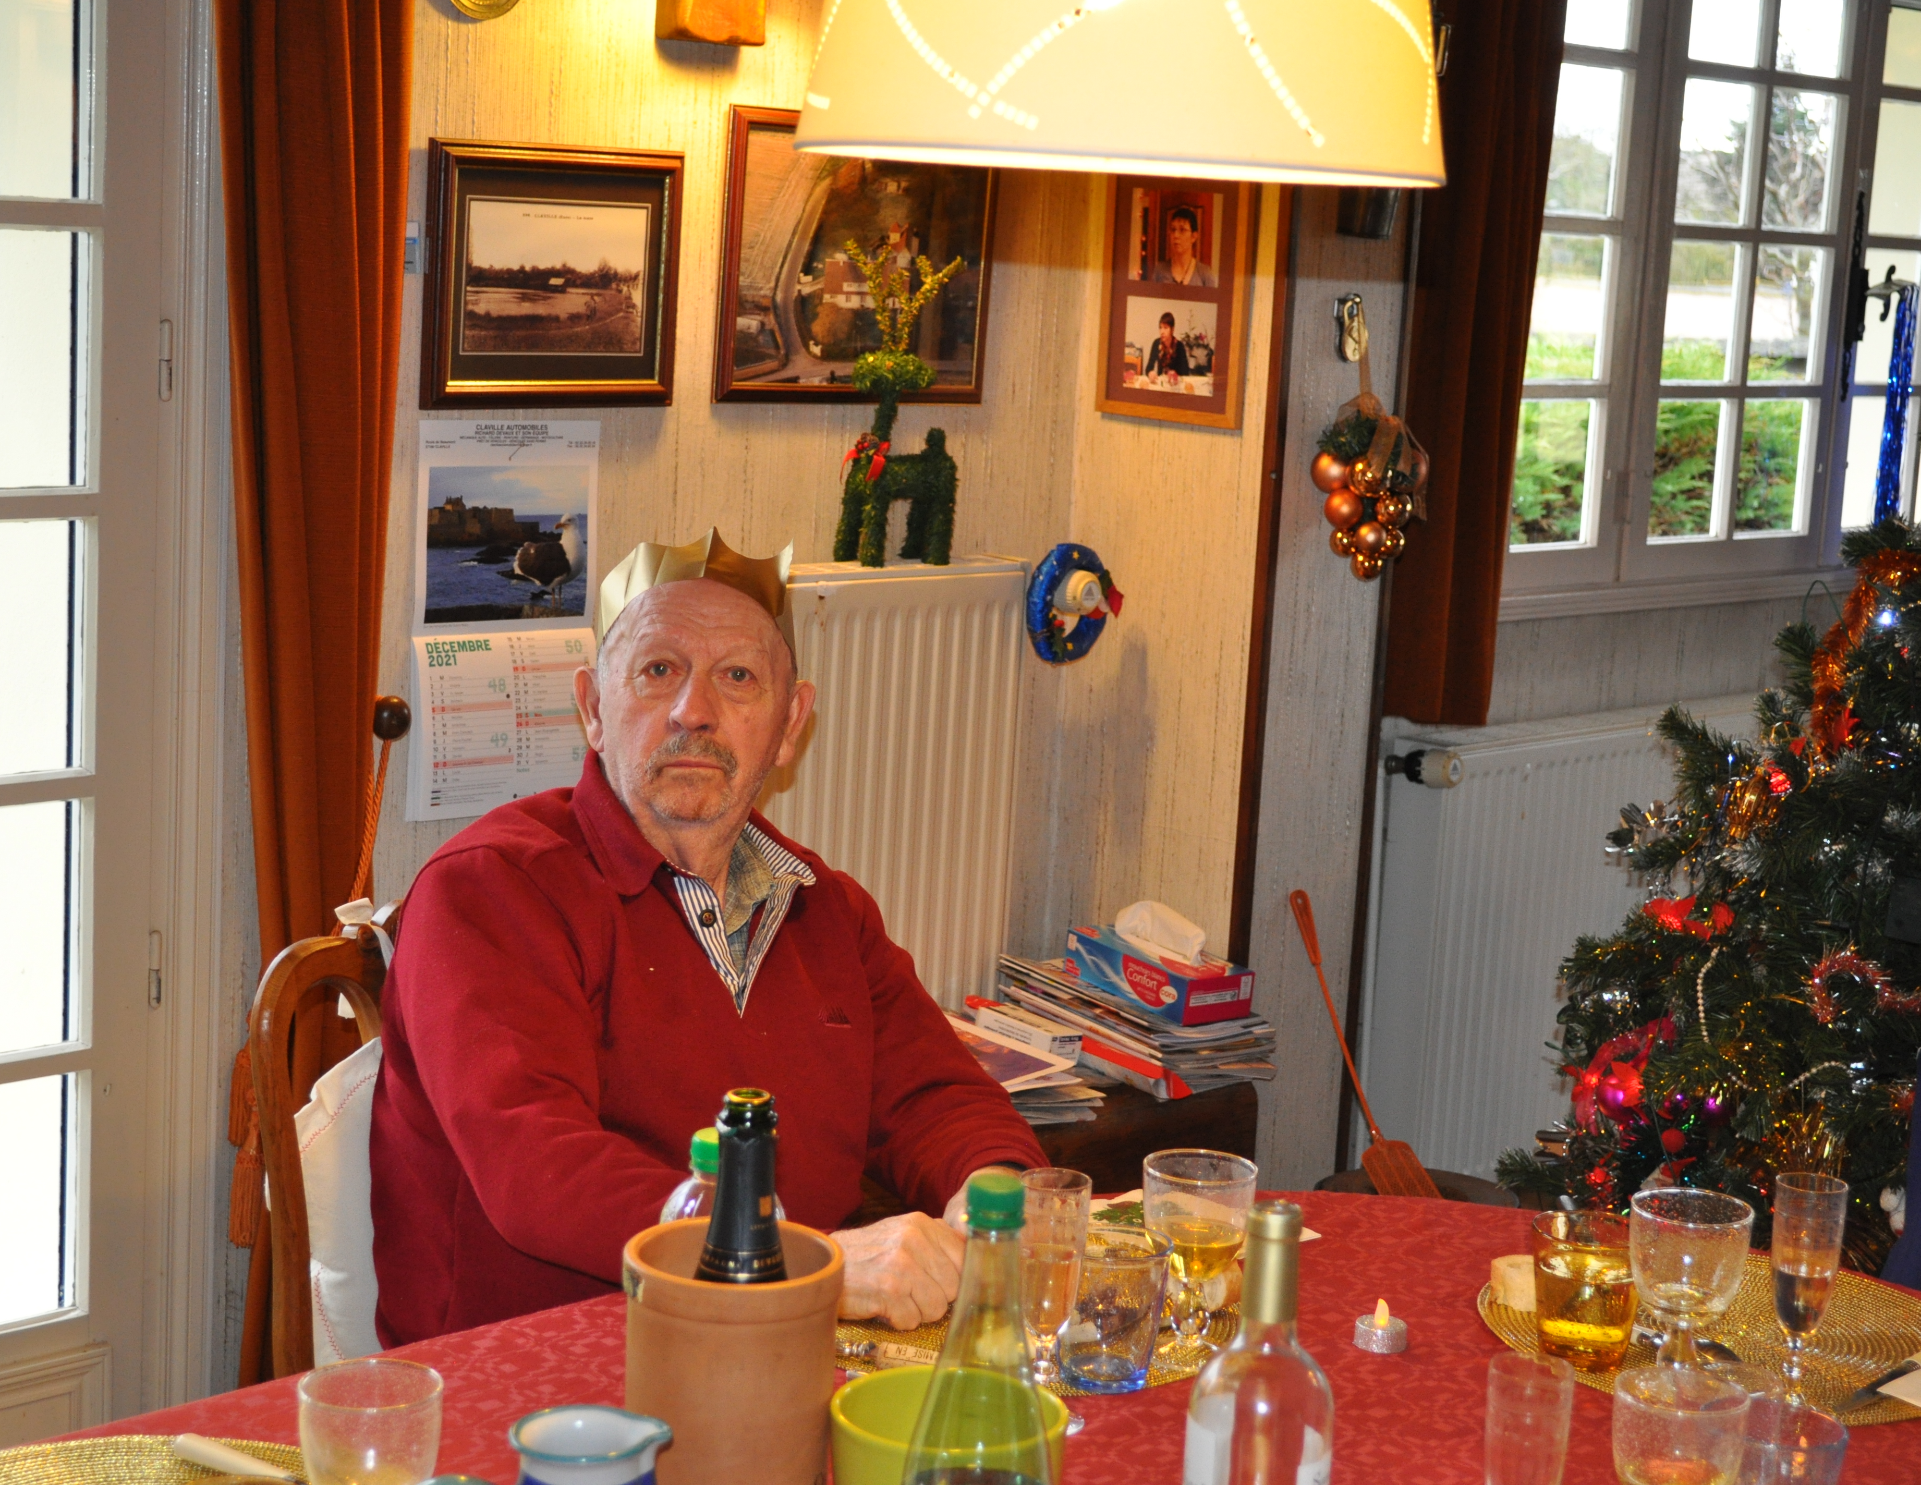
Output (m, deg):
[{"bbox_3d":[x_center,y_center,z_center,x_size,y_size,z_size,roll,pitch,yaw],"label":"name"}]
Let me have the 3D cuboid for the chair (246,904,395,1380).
[{"bbox_3d":[-0.303,0.608,2.846,0.520,0.935,0.455,12,12,43],"label":"chair"}]

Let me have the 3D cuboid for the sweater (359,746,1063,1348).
[{"bbox_3d":[-0.204,0.309,2.703,0.480,0.590,0.520,12,12,43],"label":"sweater"}]

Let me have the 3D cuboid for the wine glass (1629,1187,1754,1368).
[{"bbox_3d":[0.515,0.390,2.287,0.087,0.128,0.087,12,12,43],"label":"wine glass"}]

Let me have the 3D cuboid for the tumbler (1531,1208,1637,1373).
[{"bbox_3d":[0.453,0.398,2.330,0.087,0.098,0.087,3,9,0],"label":"tumbler"}]

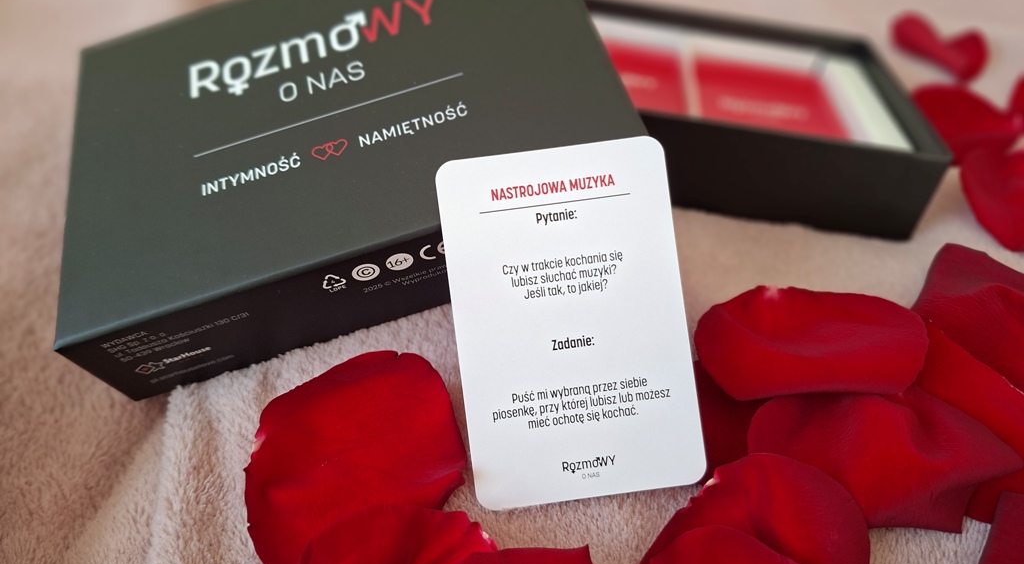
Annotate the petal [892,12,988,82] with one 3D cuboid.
[{"bbox_3d":[0.205,-0.112,0.326,0.042,0.018,0.032,5,43,7],"label":"petal"}]

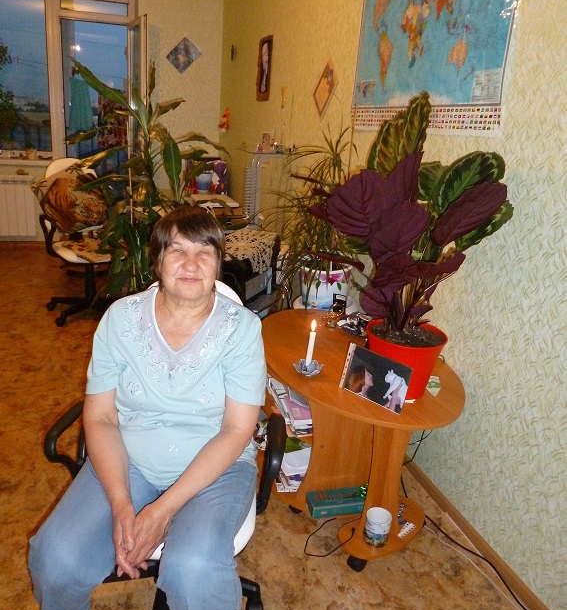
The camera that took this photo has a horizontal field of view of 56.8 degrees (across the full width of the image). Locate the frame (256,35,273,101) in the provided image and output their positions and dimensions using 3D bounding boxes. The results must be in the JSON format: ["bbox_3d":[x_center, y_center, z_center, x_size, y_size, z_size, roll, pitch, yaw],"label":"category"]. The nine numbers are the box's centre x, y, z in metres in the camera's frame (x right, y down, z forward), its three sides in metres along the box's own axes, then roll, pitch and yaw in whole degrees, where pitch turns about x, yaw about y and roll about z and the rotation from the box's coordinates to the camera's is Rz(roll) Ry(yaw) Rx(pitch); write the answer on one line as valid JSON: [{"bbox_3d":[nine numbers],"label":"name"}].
[{"bbox_3d":[-0.154,-1.784,3.978,0.030,0.440,0.310,-2,20,-17],"label":"frame"}]

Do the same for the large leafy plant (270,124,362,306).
[{"bbox_3d":[0.156,-0.377,2.306,0.470,0.820,0.450,-2,20,-17],"label":"large leafy plant"}]

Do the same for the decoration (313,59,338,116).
[{"bbox_3d":[0.224,-1.180,2.862,0.020,0.290,0.310,-2,20,-17],"label":"decoration"}]

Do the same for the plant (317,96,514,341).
[{"bbox_3d":[0.348,-0.212,1.327,0.550,0.620,0.480,-2,20,-17],"label":"plant"}]

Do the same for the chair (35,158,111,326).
[{"bbox_3d":[-1.334,-0.439,3.531,0.580,1.030,0.600,-13,25,-40],"label":"chair"}]

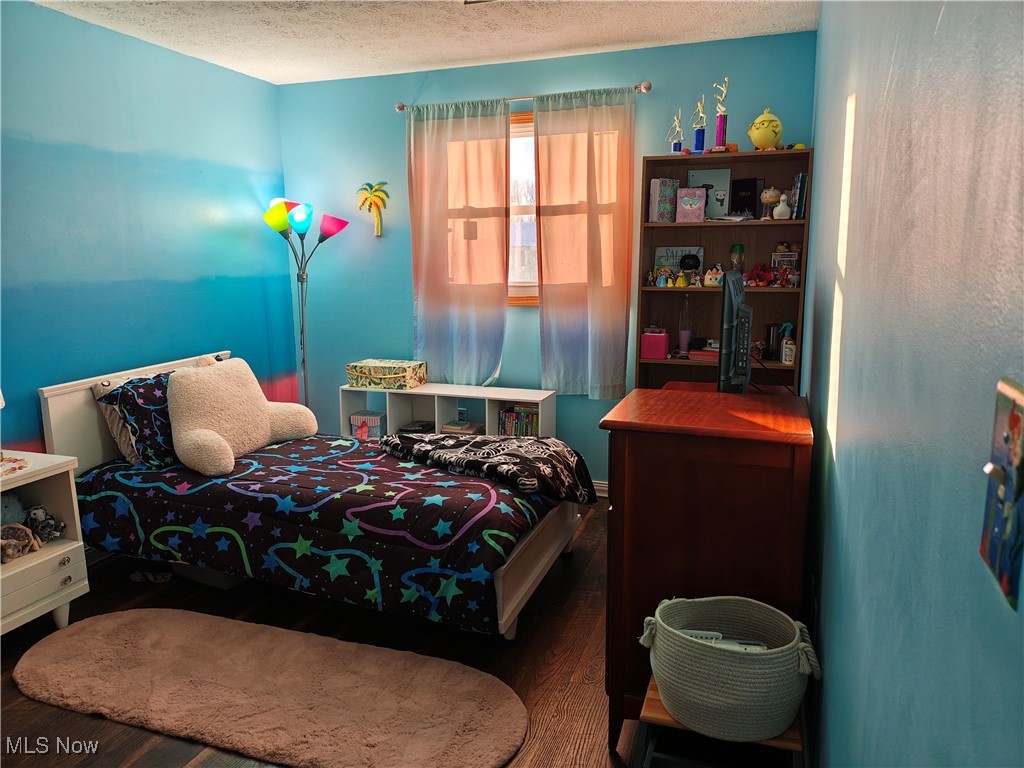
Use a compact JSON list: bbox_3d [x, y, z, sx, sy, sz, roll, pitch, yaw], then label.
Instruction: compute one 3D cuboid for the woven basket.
[{"bbox_3d":[0.478,0.630,1.656,0.385,0.232,0.250,3,11,19],"label":"woven basket"}]

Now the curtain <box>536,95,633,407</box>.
[{"bbox_3d":[0.389,-0.725,3.989,0.530,1.620,0.080,3,10,19],"label":"curtain"}]

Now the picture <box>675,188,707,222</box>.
[{"bbox_3d":[0.872,-0.874,3.612,0.150,0.172,0.030,3,6,19],"label":"picture"}]

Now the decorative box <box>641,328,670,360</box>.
[{"bbox_3d":[0.727,-0.206,3.778,0.124,0.146,0.140,3,11,19],"label":"decorative box"}]

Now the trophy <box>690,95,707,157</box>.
[{"bbox_3d":[0.898,-1.246,3.560,0.076,0.273,0.070,3,10,19],"label":"trophy"}]

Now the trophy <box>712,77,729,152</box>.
[{"bbox_3d":[0.991,-1.277,3.512,0.078,0.348,0.070,3,10,19],"label":"trophy"}]

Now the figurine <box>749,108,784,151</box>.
[{"bbox_3d":[1.188,-1.180,3.455,0.150,0.200,0.160,-8,13,-37],"label":"figurine"}]

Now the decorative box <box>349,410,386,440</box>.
[{"bbox_3d":[-0.843,0.242,4.418,0.190,0.118,0.130,3,11,19],"label":"decorative box"}]

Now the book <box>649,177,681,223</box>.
[{"bbox_3d":[0.753,-0.903,3.660,0.121,0.210,0.071,-6,12,-28],"label":"book"}]

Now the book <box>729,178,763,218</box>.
[{"bbox_3d":[1.144,-0.888,3.595,0.060,0.200,0.143,-8,13,-37],"label":"book"}]

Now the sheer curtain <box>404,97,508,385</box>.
[{"bbox_3d":[-0.303,-0.774,4.222,0.605,1.600,0.080,3,10,19],"label":"sheer curtain"}]

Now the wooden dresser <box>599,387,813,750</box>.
[{"bbox_3d":[0.557,0.532,2.156,0.510,0.940,0.520,3,10,19],"label":"wooden dresser"}]

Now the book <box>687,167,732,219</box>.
[{"bbox_3d":[0.984,-0.936,3.680,0.207,0.265,0.020,4,2,23],"label":"book"}]

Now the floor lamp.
[{"bbox_3d":[-1.192,-0.228,4.391,0.560,1.710,0.500,3,11,19],"label":"floor lamp"}]

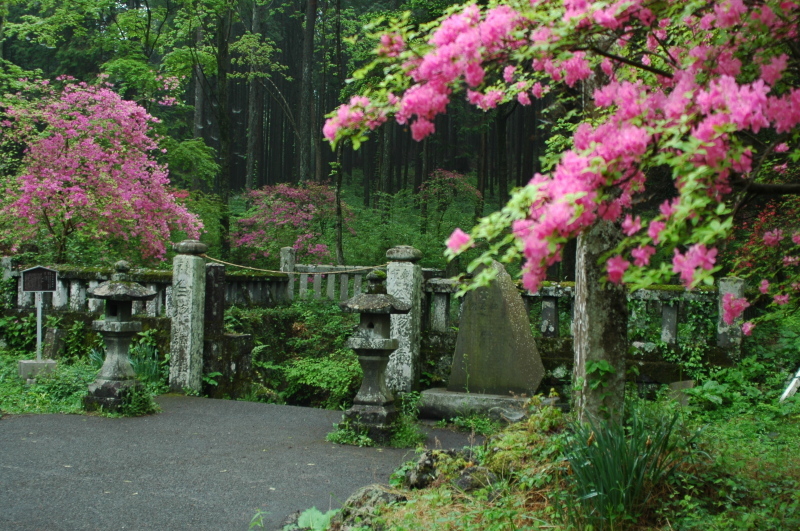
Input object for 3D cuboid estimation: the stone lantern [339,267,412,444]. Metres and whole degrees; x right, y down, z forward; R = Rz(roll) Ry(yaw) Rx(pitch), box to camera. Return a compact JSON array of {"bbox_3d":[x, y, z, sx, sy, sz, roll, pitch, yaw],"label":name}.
[{"bbox_3d":[-0.224,0.803,8.520,0.490,1.530,0.490,1,0,25],"label":"stone lantern"}]

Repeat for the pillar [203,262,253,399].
[{"bbox_3d":[-2.200,0.800,11.750,0.340,1.650,0.480,1,0,25],"label":"pillar"}]

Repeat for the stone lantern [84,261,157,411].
[{"bbox_3d":[-2.980,0.728,9.920,0.500,1.540,0.500,1,0,25],"label":"stone lantern"}]

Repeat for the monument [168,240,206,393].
[{"bbox_3d":[-2.568,0.607,11.280,0.380,1.820,0.380,1,0,25],"label":"monument"}]

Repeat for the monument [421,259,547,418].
[{"bbox_3d":[0.960,0.770,9.630,1.330,1.650,0.530,1,0,17],"label":"monument"}]

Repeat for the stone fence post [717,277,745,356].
[{"bbox_3d":[3.219,0.509,9.050,0.210,0.770,0.210,1,0,25],"label":"stone fence post"}]

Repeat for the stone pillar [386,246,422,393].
[{"bbox_3d":[0.028,0.653,10.250,0.370,1.740,0.370,1,0,25],"label":"stone pillar"}]

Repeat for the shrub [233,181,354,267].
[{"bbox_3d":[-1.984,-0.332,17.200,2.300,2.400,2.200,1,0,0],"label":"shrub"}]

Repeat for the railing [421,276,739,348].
[{"bbox_3d":[1.731,0.466,9.790,3.200,0.590,0.240,1,0,25],"label":"railing"}]

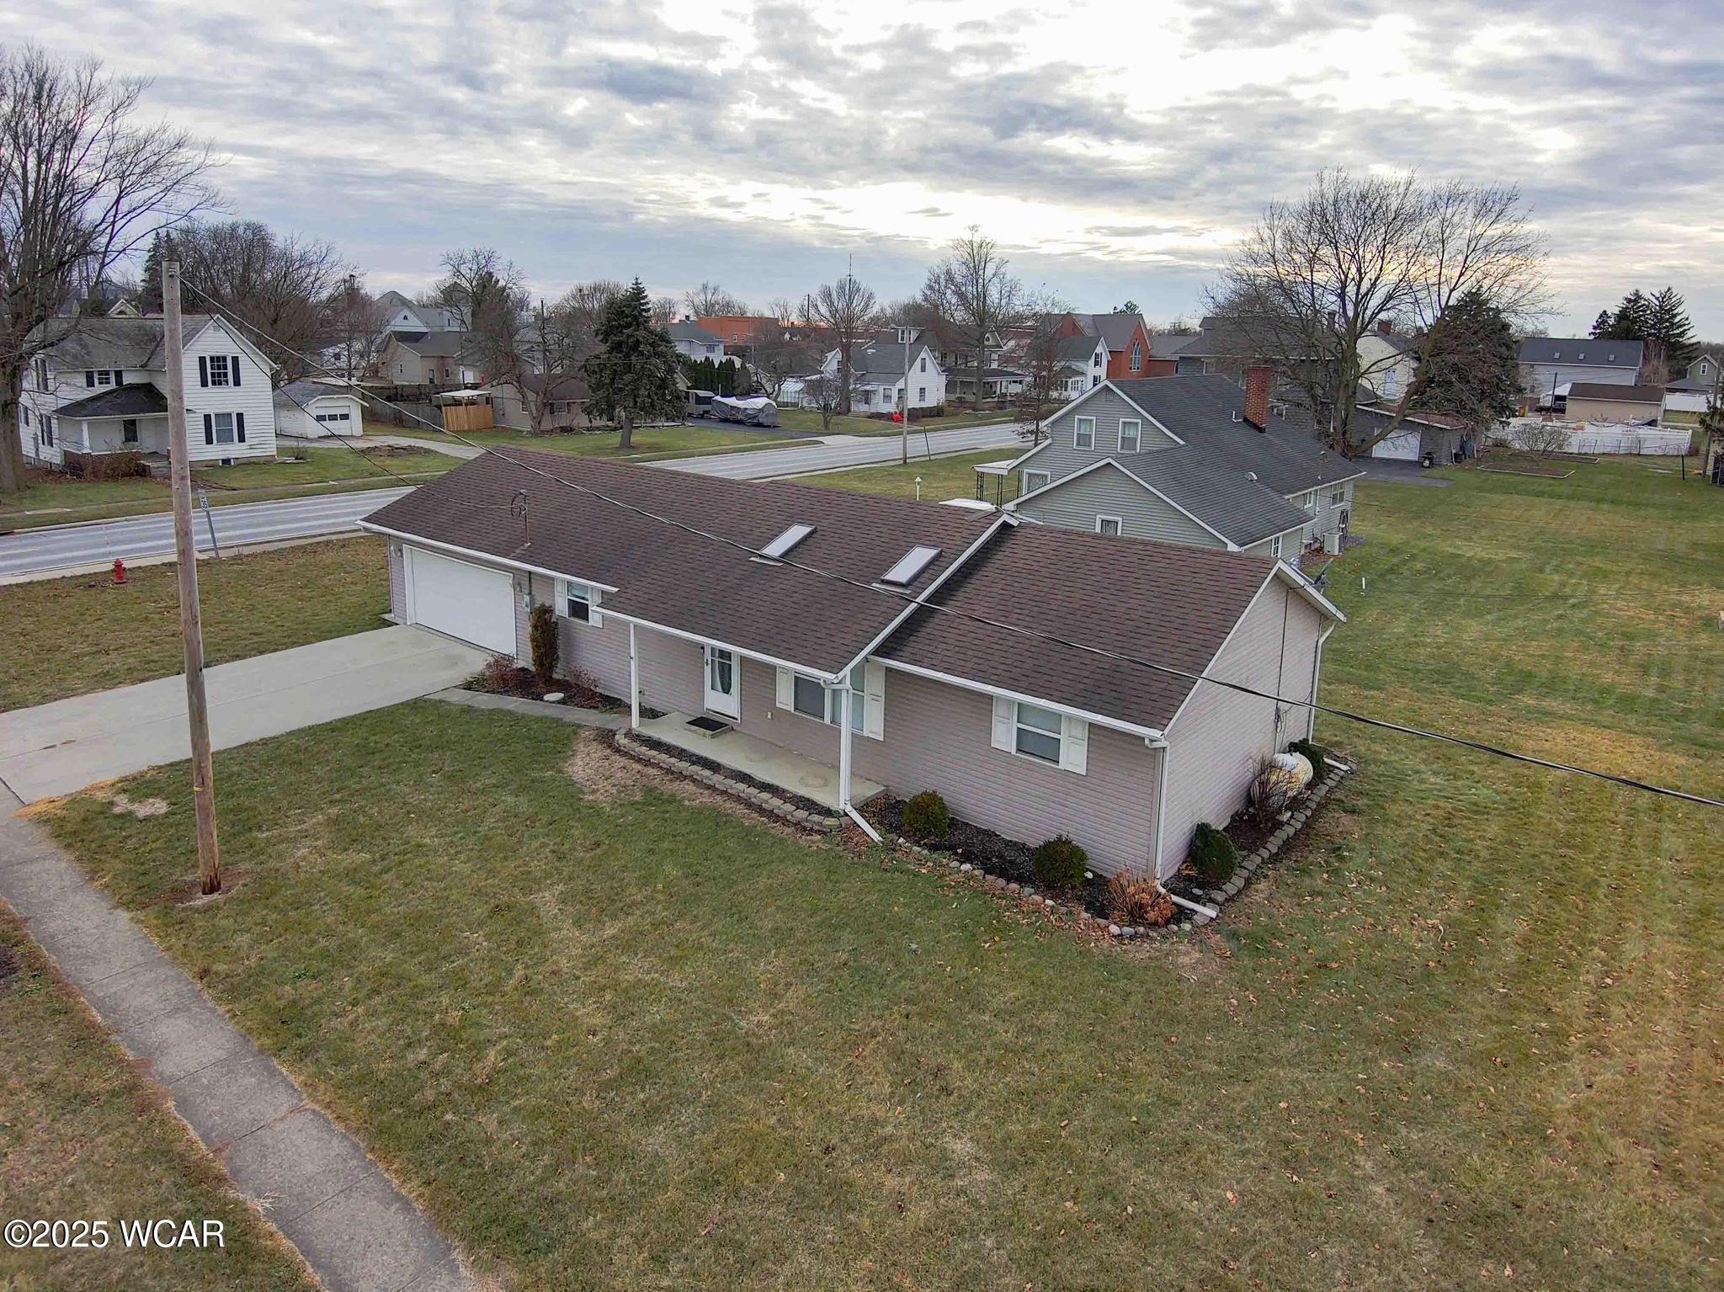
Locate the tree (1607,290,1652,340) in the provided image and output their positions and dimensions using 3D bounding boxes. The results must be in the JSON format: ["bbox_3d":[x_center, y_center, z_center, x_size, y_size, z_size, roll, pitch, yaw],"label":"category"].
[{"bbox_3d":[127.313,-50.363,176.078,6.200,18.500,6.200,1,16,0],"label":"tree"}]

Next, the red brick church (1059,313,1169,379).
[{"bbox_3d":[33.222,-42.928,153.676,15.500,11.200,16.500,13,21,37],"label":"red brick church"}]

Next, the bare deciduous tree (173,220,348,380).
[{"bbox_3d":[-52.908,-29.237,93.945,13.600,16.800,13.600,1,16,0],"label":"bare deciduous tree"}]

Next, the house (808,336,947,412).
[{"bbox_3d":[2.321,-31.804,123.135,12.800,7.300,9.000,14,21,38],"label":"house"}]

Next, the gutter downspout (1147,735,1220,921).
[{"bbox_3d":[4.704,2.706,15.207,0.420,2.380,1.220,-11,20,-36],"label":"gutter downspout"}]

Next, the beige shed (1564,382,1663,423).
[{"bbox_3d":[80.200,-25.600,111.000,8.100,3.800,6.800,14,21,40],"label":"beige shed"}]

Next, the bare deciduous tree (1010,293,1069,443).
[{"bbox_3d":[14.030,-21.214,81.241,4.600,11.400,4.400,4,17,9],"label":"bare deciduous tree"}]

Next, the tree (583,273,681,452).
[{"bbox_3d":[-16.166,-19.661,73.228,7.300,11.600,7.300,-2,17,-12],"label":"tree"}]

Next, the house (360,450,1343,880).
[{"bbox_3d":[-2.154,-1.459,24.372,22.800,4.500,9.500,14,20,37],"label":"house"}]

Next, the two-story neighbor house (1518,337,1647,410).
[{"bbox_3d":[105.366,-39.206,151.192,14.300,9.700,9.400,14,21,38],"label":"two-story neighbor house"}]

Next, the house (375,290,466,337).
[{"bbox_3d":[-62.704,-42.912,146.801,12.500,12.600,13.500,14,21,38],"label":"house"}]

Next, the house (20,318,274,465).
[{"bbox_3d":[-40.927,-14.647,59.221,8.400,8.200,10.300,12,19,34],"label":"house"}]

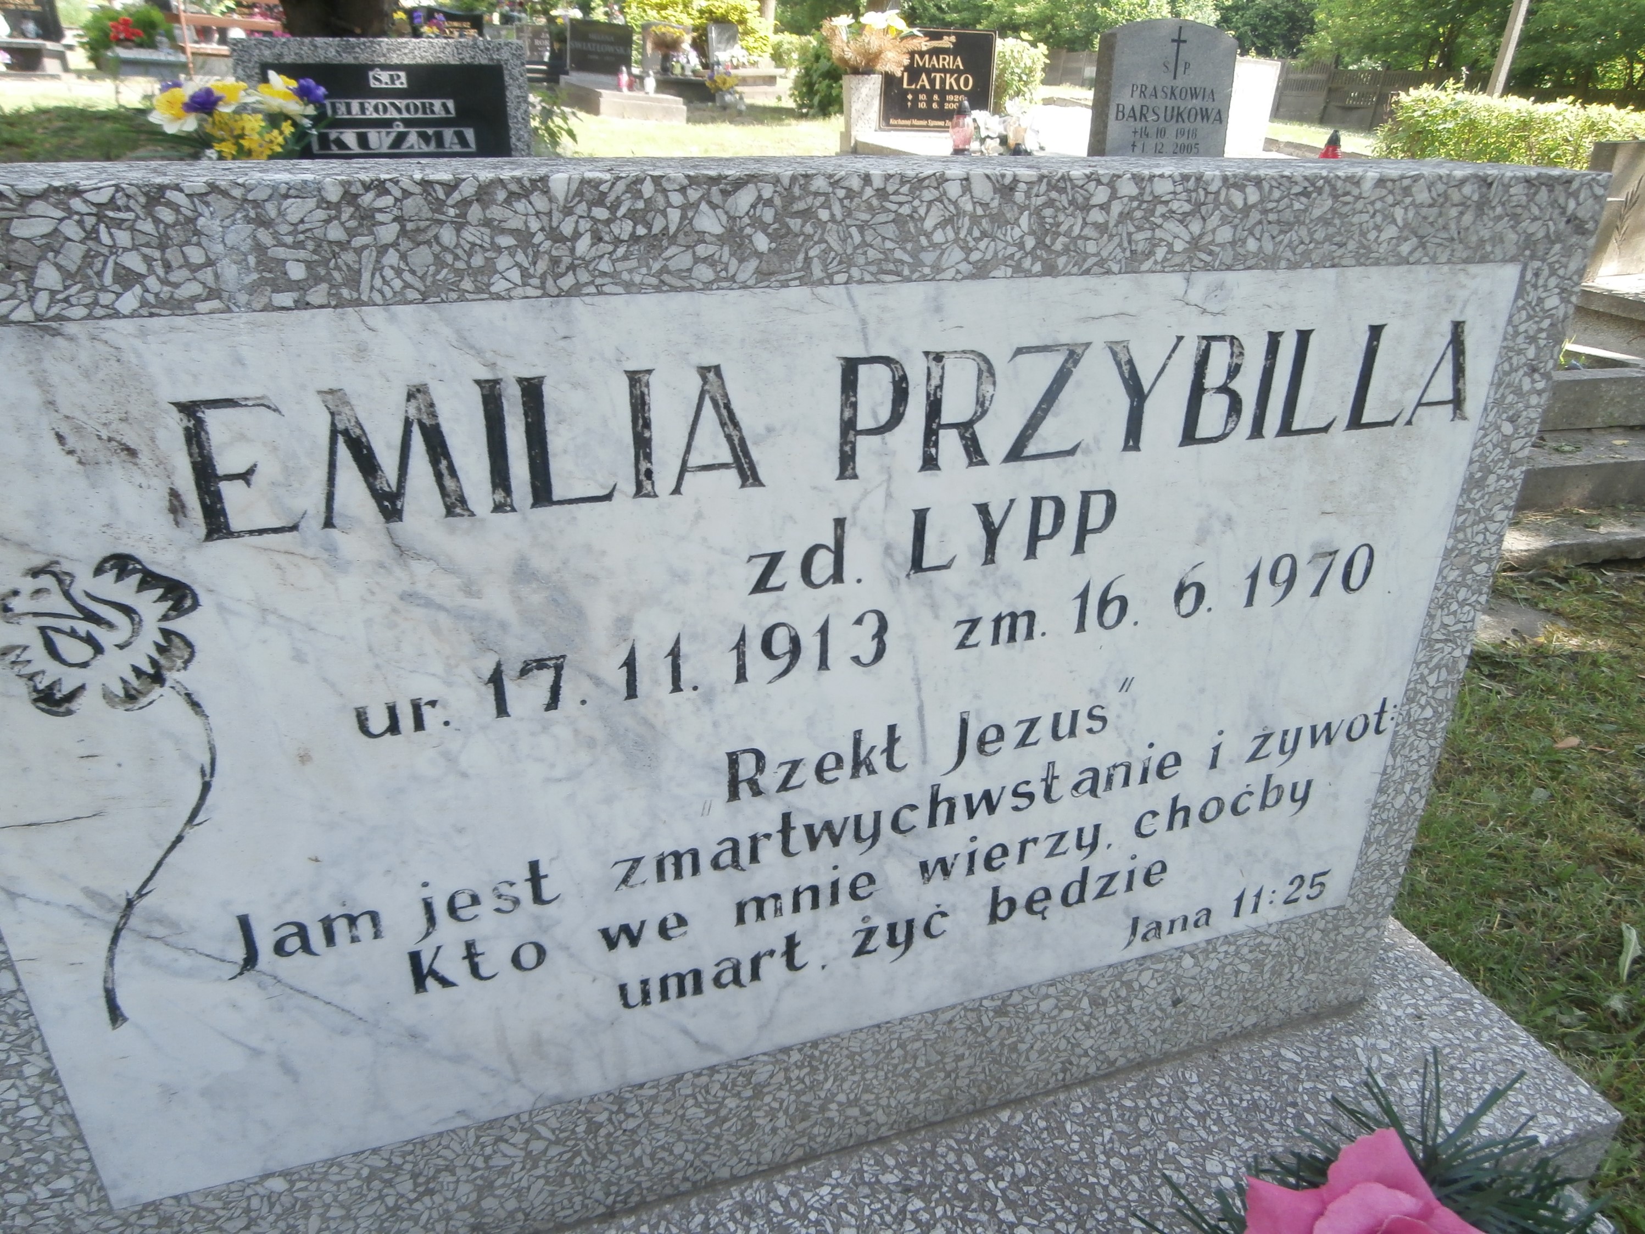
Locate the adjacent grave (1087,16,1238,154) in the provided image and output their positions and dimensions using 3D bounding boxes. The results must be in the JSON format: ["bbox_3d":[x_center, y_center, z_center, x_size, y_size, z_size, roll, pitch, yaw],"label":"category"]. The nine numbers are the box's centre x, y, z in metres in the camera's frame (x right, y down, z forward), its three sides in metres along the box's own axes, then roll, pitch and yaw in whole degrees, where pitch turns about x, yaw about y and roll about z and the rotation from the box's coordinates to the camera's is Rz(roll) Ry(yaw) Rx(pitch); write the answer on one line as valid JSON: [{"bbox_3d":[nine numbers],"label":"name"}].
[{"bbox_3d":[1.266,-1.852,4.273,0.495,0.680,0.110,-8,29,-19],"label":"adjacent grave"}]

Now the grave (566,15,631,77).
[{"bbox_3d":[-2.398,-6.088,12.233,0.690,0.500,0.090,-8,29,-19],"label":"grave"}]

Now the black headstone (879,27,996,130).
[{"bbox_3d":[0.514,-2.408,5.122,0.530,0.400,0.070,-8,29,-19],"label":"black headstone"}]

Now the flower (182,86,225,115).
[{"bbox_3d":[-1.276,-1.065,2.350,0.076,0.056,0.070,-10,30,-22],"label":"flower"}]

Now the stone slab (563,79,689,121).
[{"bbox_3d":[-2.111,-5.417,11.890,0.850,0.240,1.700,-10,30,-22],"label":"stone slab"}]

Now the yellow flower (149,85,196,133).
[{"bbox_3d":[-1.340,-1.046,2.350,0.090,0.087,0.075,-10,30,-22],"label":"yellow flower"}]

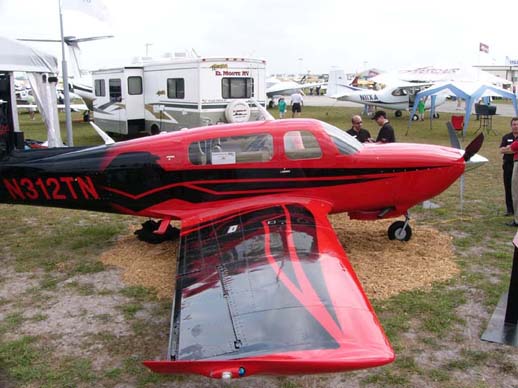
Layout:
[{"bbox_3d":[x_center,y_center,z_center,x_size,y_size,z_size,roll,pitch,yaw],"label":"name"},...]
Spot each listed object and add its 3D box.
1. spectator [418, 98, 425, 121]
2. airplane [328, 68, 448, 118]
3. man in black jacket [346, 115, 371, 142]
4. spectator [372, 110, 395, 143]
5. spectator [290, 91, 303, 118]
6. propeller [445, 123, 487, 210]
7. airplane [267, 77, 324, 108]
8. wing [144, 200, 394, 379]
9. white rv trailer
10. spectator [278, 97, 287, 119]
[{"bbox_3d":[9.950,-5.203,32.027,0.450,1.400,0.320,1,12,6],"label":"spectator"},{"bbox_3d":[8.500,-6.268,32.921,8.300,3.100,10.800,0,12,0],"label":"airplane"},{"bbox_3d":[1.860,-0.555,9.807,0.520,1.800,0.360,-9,15,-36],"label":"man in black jacket"},{"bbox_3d":[2.400,-0.639,10.096,0.360,1.840,0.480,1,12,6],"label":"spectator"},{"bbox_3d":[2.470,-5.838,34.140,0.550,1.750,0.350,1,12,6],"label":"spectator"},{"bbox_3d":[3.250,-0.320,8.170,0.420,1.460,1.670,0,12,0],"label":"propeller"},{"bbox_3d":[0.200,-9.237,45.579,12.000,3.400,9.500,-1,12,-6],"label":"airplane"},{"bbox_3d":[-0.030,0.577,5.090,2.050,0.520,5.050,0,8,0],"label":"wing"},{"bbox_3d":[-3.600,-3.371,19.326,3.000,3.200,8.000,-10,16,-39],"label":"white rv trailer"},{"bbox_3d":[1.530,-5.628,33.879,0.480,1.440,0.320,0,12,0],"label":"spectator"}]

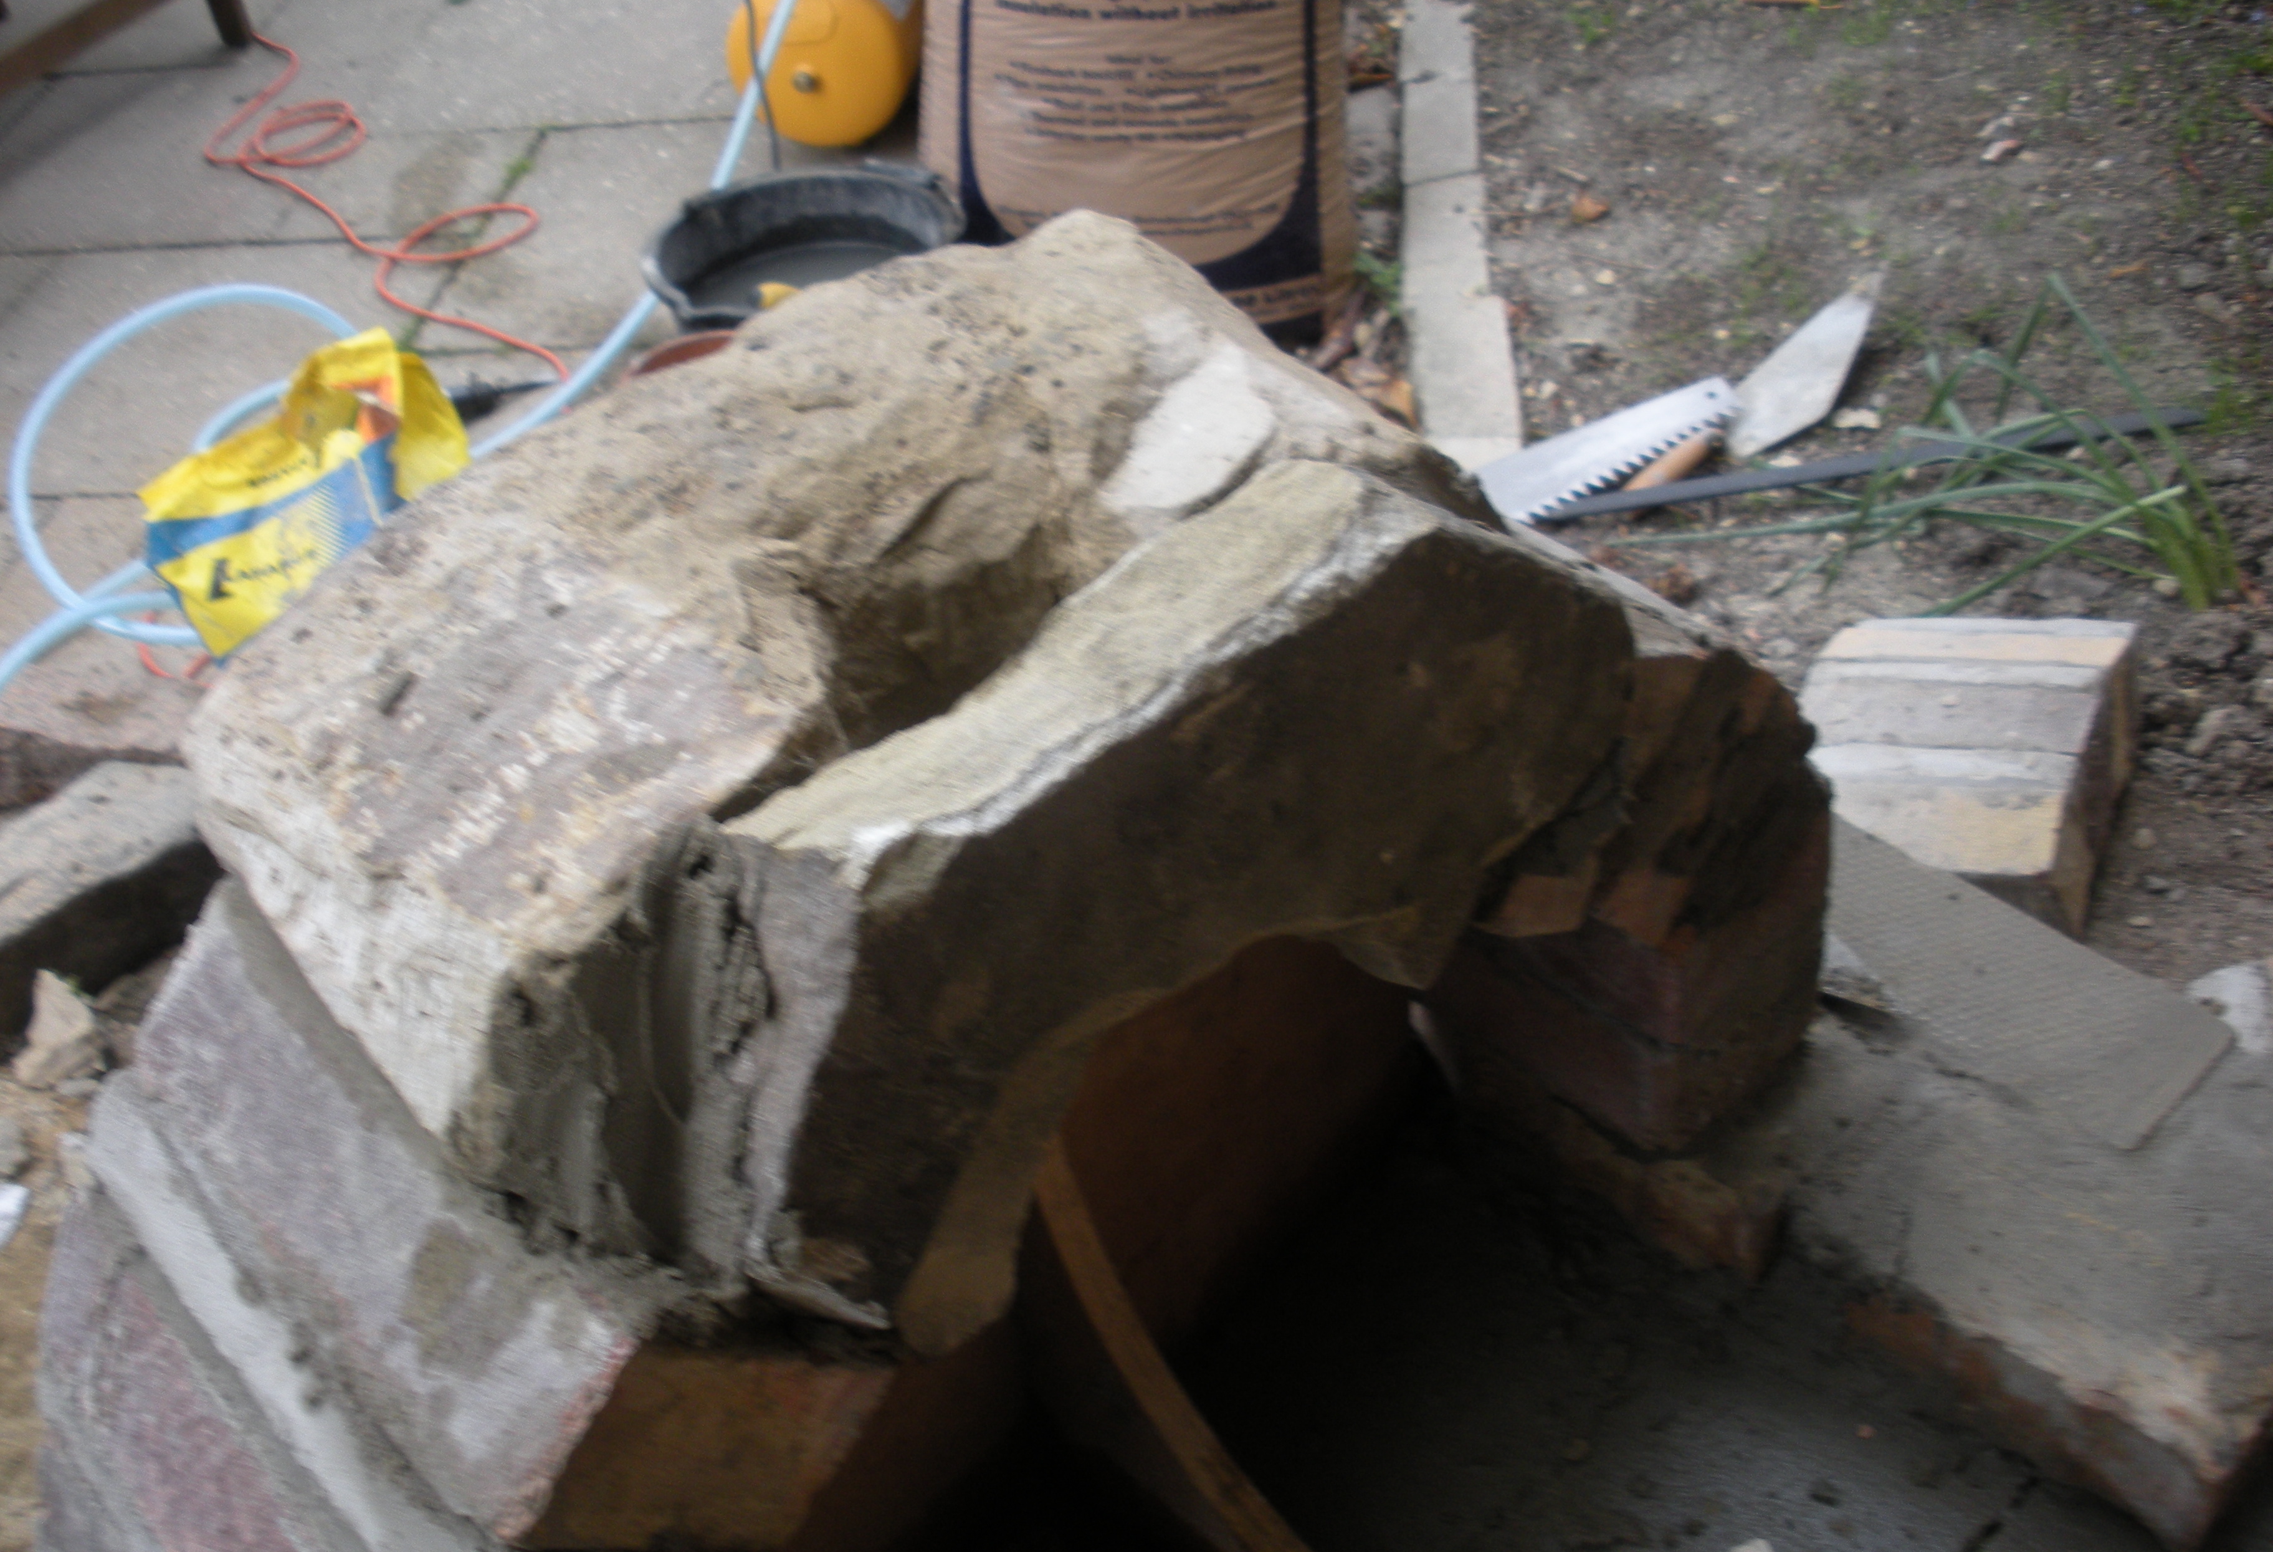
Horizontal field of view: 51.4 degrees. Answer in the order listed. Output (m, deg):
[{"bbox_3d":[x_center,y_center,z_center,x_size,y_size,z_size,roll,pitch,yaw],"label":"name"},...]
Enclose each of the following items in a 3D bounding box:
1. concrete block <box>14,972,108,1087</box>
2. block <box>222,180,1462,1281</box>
[{"bbox_3d":[-0.756,0.180,1.662,0.055,0.075,0.055,-20,41,-16],"label":"concrete block"},{"bbox_3d":[-0.102,-0.046,0.956,0.440,0.155,0.260,-32,46,-28],"label":"block"}]

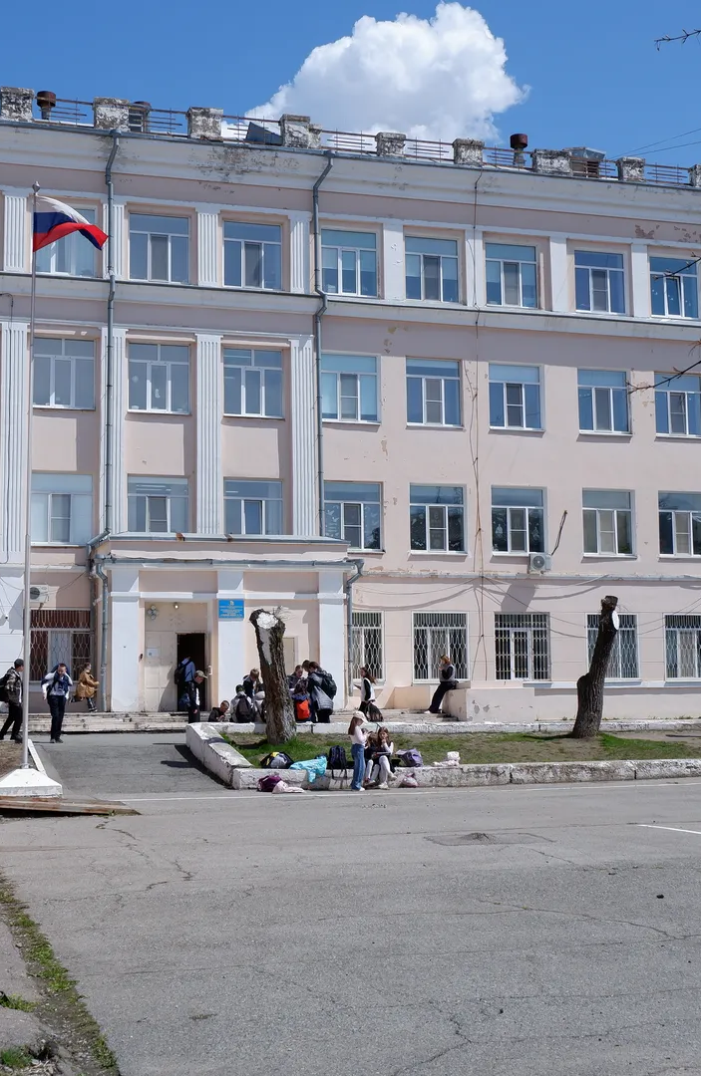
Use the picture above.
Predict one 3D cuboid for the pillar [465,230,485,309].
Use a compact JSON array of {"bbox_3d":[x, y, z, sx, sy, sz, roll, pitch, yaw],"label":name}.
[{"bbox_3d":[3.710,-8.081,41.135,0.599,2.405,0.200,1,-6,-16],"label":"pillar"}]

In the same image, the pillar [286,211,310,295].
[{"bbox_3d":[-1.499,-8.216,39.649,0.658,2.460,0.200,1,-6,-16],"label":"pillar"}]

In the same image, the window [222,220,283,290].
[{"bbox_3d":[-2.829,-8.168,39.647,1.719,1.962,0.150,1,-7,-16],"label":"window"}]

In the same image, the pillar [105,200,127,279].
[{"bbox_3d":[-6.558,-8.230,38.193,0.610,2.211,0.200,1,-6,-16],"label":"pillar"}]

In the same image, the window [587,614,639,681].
[{"bbox_3d":[7.388,3.079,38.732,1.617,1.839,0.150,1,-7,-15],"label":"window"}]

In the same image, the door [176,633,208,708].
[{"bbox_3d":[-4.127,3.496,35.641,0.790,2.005,0.150,1,-7,-16],"label":"door"}]

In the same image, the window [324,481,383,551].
[{"bbox_3d":[0.103,-0.624,39.975,1.765,2.010,0.150,1,-7,-16],"label":"window"}]

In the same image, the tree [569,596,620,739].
[{"bbox_3d":[5.763,3.049,32.300,1.150,3.380,0.950,-1,-6,0],"label":"tree"}]

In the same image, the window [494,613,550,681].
[{"bbox_3d":[4.779,3.064,38.245,1.593,1.898,0.150,1,-7,-16],"label":"window"}]

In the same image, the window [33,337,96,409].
[{"bbox_3d":[-7.424,-4.263,35.554,1.569,1.821,0.150,1,-7,-16],"label":"window"}]

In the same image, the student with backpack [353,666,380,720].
[{"bbox_3d":[0.345,3.537,29.306,0.550,1.580,0.450,0,-7,-8],"label":"student with backpack"}]

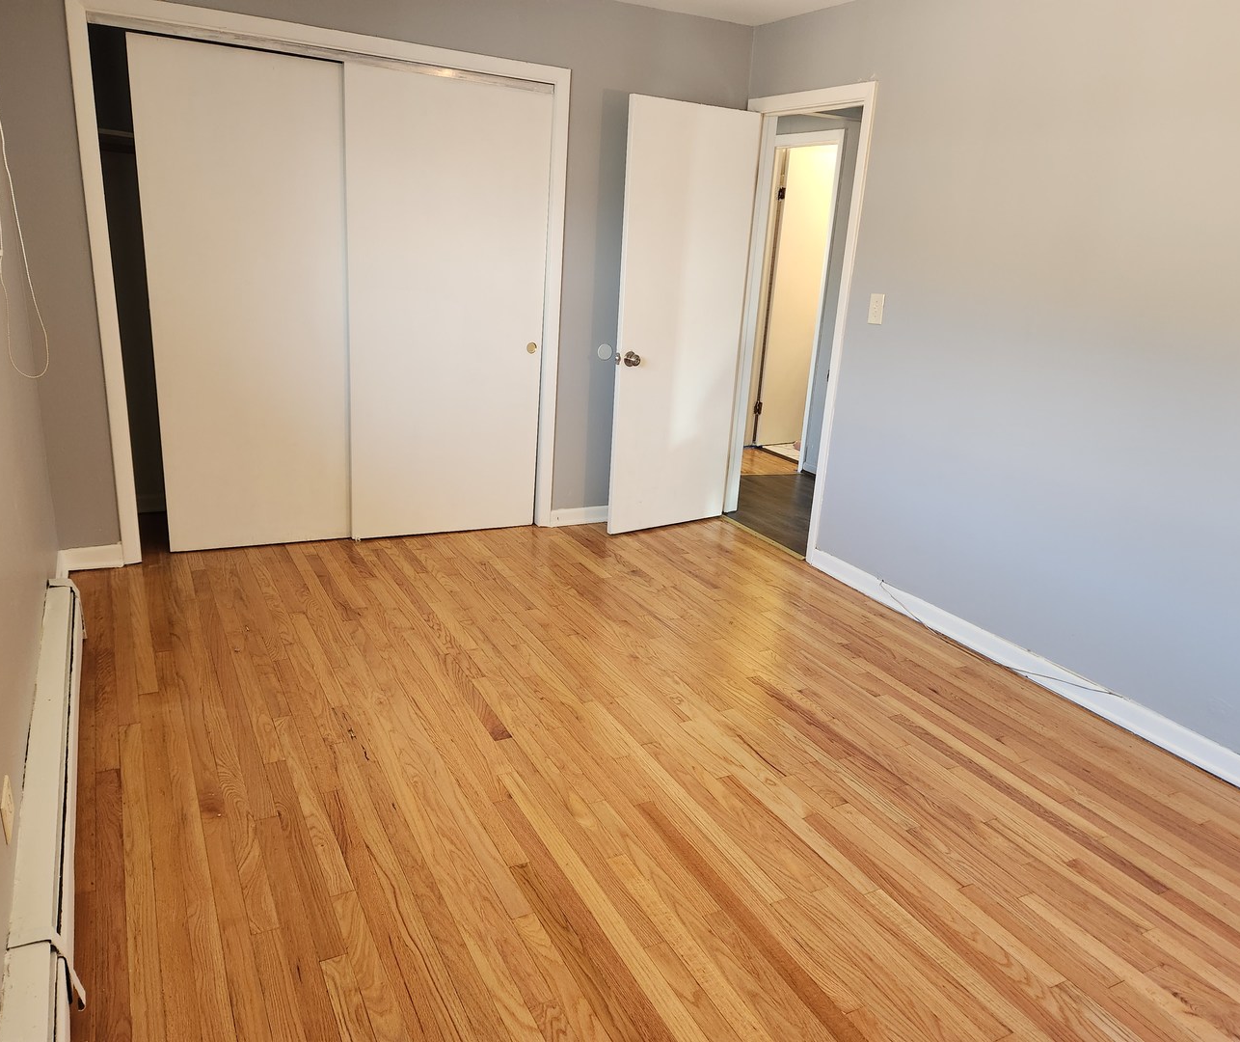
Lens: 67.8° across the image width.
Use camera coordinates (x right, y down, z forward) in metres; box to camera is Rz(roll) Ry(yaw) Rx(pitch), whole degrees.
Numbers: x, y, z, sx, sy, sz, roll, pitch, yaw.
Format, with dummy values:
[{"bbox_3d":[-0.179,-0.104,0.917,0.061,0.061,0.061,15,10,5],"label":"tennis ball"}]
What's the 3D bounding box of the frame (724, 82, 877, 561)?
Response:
[{"bbox_3d":[0.840,-0.935,4.514,0.155,2.118,0.892,-6,20,-28],"label":"frame"}]

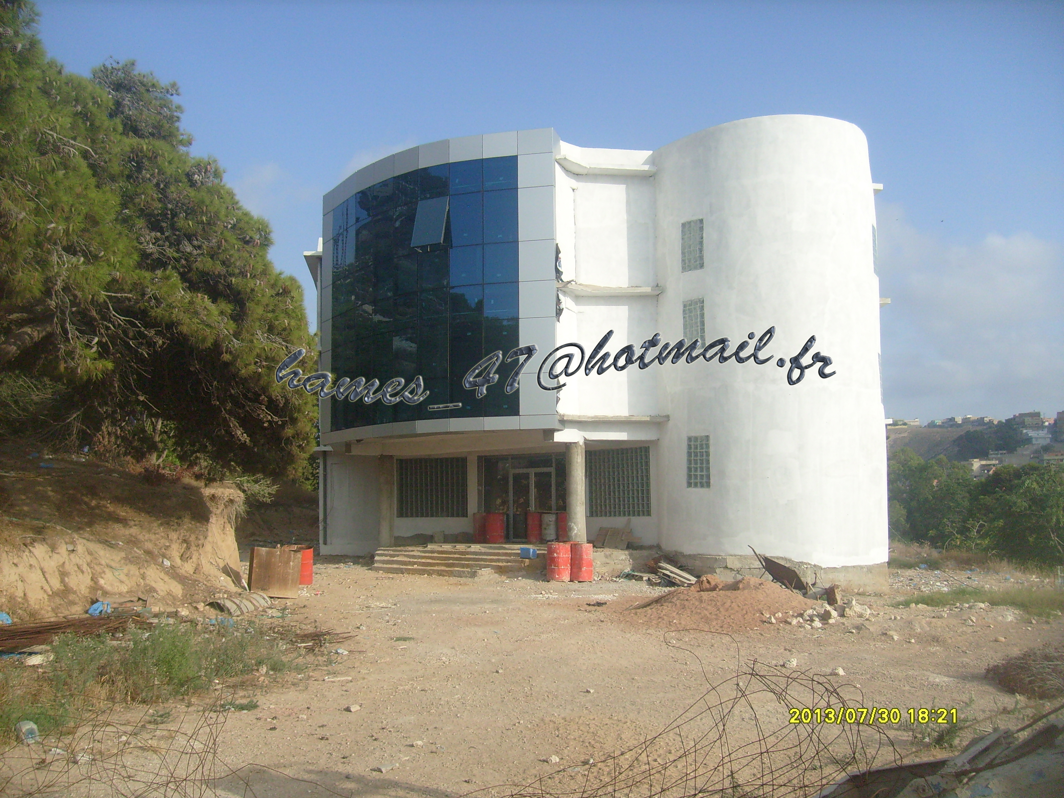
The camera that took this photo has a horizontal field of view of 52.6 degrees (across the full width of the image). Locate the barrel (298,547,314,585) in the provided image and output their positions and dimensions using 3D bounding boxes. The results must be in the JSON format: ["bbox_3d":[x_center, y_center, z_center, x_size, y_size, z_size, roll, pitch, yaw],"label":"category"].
[{"bbox_3d":[-5.692,4.159,26.500,0.600,0.880,0.600,0,-6,0],"label":"barrel"}]

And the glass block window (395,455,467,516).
[{"bbox_3d":[-3.380,3.020,36.450,2.650,2.000,0.120,-3,-7,22],"label":"glass block window"}]

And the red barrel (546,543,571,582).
[{"bbox_3d":[0.645,3.915,25.700,0.590,0.880,0.590,0,-6,0],"label":"red barrel"}]

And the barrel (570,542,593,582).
[{"bbox_3d":[1.205,3.956,26.028,0.585,0.880,0.585,-1,-6,0],"label":"barrel"}]

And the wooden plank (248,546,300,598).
[{"bbox_3d":[-5.653,3.812,23.637,1.090,1.080,0.120,7,-24,-29],"label":"wooden plank"}]

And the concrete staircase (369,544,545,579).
[{"bbox_3d":[-1.913,4.393,29.401,5.400,0.750,1.600,-5,-8,38],"label":"concrete staircase"}]

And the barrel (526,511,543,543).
[{"bbox_3d":[0.137,3.856,32.173,0.585,0.880,0.585,-1,-6,0],"label":"barrel"}]

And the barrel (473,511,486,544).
[{"bbox_3d":[-1.499,3.985,33.167,0.585,0.880,0.585,-1,-6,0],"label":"barrel"}]

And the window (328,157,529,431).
[{"bbox_3d":[-3.666,-2.824,30.885,7.700,7.050,1.050,-6,-8,41],"label":"window"}]

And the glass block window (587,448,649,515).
[{"bbox_3d":[2.520,2.480,31.800,0.120,2.020,2.650,5,-8,-39],"label":"glass block window"}]

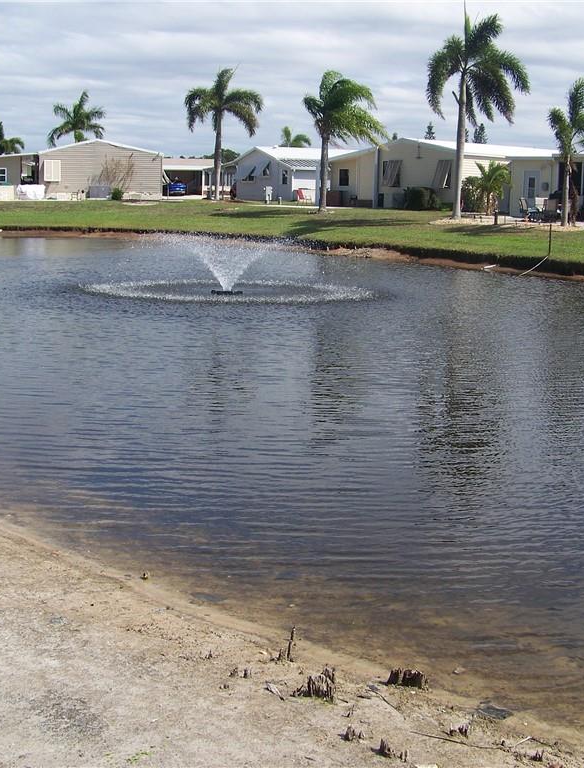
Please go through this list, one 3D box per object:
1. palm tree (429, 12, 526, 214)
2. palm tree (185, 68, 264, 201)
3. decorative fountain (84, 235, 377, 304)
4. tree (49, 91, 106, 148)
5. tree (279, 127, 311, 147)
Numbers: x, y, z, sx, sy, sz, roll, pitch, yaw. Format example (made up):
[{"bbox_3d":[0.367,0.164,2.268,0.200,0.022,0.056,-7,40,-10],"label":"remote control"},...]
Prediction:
[{"bbox_3d":[7.000,-10.393,41.283,3.887,7.810,3.770,3,10,9],"label":"palm tree"},{"bbox_3d":[-3.669,-13.442,57.534,4.275,6.953,4.147,0,10,-4],"label":"palm tree"},{"bbox_3d":[-1.366,-2.557,22.613,6.273,1.200,6.273,0,10,-3],"label":"decorative fountain"},{"bbox_3d":[-15.354,-17.082,76.222,4.256,7.601,4.128,-1,11,-11],"label":"tree"},{"bbox_3d":[0.261,-20.252,97.956,3.357,6.689,3.256,1,10,0],"label":"tree"}]

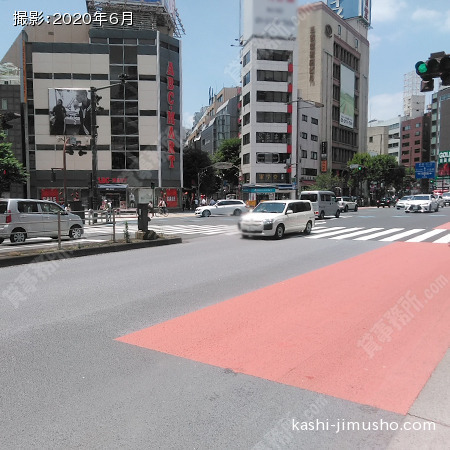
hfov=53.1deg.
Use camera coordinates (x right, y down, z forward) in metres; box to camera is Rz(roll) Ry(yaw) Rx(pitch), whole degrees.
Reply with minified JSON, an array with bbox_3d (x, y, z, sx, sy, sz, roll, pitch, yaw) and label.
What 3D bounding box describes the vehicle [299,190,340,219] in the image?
[{"bbox_3d":[6.464,-1.348,30.231,1.475,1.890,3.395,3,5,38],"label":"vehicle"}]

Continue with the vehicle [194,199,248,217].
[{"bbox_3d":[-0.324,-1.513,40.145,4.800,1.490,1.840,-2,4,-17],"label":"vehicle"}]

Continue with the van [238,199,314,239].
[{"bbox_3d":[2.305,-0.293,19.444,1.690,1.525,4.245,3,5,35],"label":"van"}]

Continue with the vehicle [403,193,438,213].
[{"bbox_3d":[16.746,-1.831,38.147,1.860,1.445,4.930,3,5,34],"label":"vehicle"}]

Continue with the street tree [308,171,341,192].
[{"bbox_3d":[10.206,-3.572,46.000,3.400,4.100,3.200,3,5,35],"label":"street tree"}]

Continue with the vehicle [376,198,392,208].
[{"bbox_3d":[20.906,-2.867,59.000,1.700,1.480,4.550,2,5,29],"label":"vehicle"}]

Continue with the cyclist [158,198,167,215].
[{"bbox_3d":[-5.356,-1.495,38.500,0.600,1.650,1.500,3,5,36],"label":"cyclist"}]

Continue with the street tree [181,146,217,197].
[{"bbox_3d":[-3.282,-5.855,58.000,5.200,8.300,5.200,0,4,0],"label":"street tree"}]

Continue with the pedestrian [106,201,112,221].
[{"bbox_3d":[-8.585,-1.011,33.500,0.400,1.660,0.500,0,4,10],"label":"pedestrian"}]

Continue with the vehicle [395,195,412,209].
[{"bbox_3d":[20.002,-2.463,50.000,1.770,1.480,4.550,3,5,34],"label":"vehicle"}]

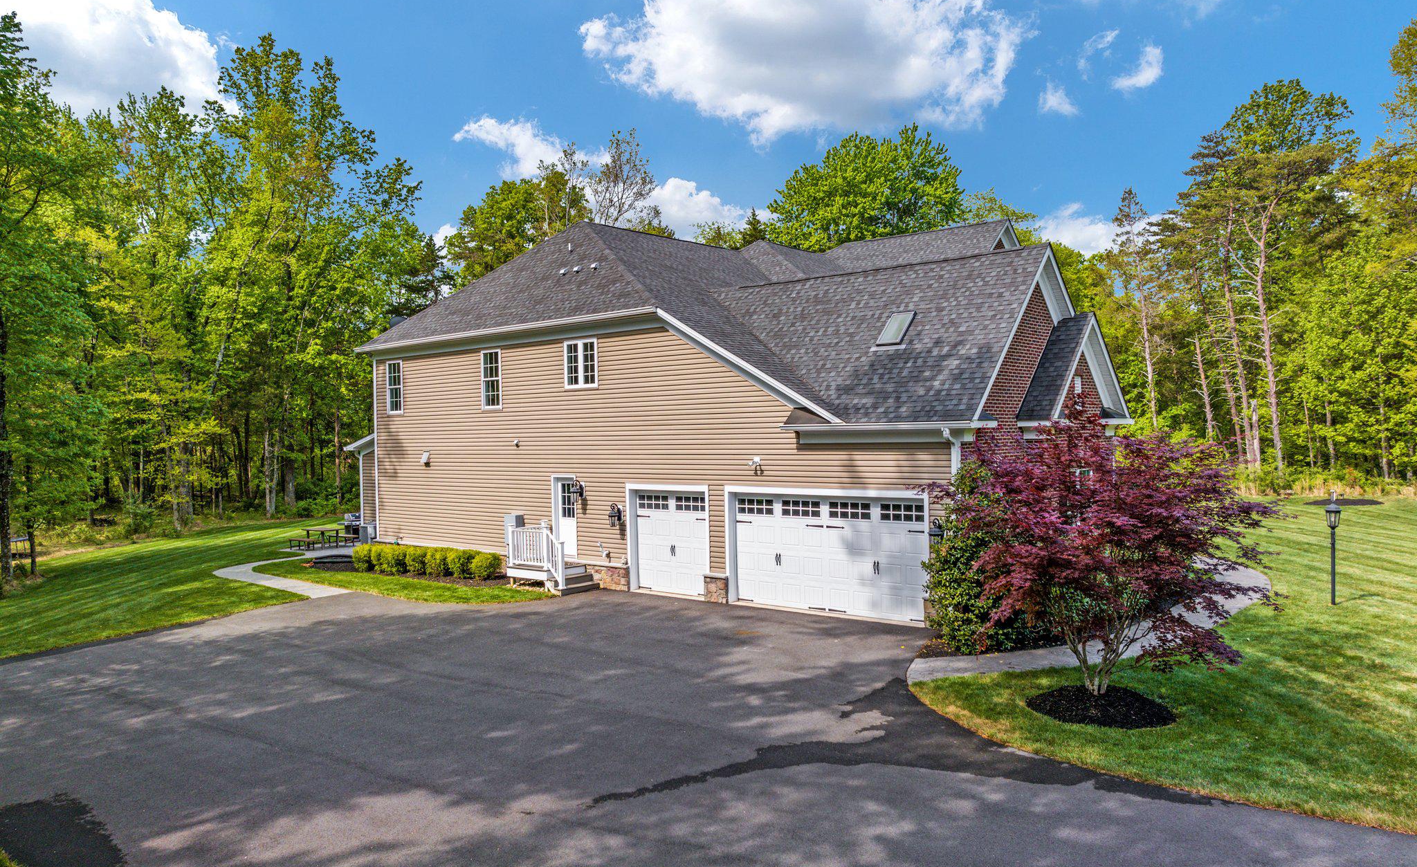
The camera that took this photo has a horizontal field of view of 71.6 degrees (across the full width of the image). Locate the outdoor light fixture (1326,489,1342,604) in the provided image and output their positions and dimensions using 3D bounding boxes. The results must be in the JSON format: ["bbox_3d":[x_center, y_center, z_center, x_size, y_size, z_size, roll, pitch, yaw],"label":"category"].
[{"bbox_3d":[12.841,2.470,20.195,0.330,2.120,0.330,-1,0,0],"label":"outdoor light fixture"}]

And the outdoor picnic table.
[{"bbox_3d":[-14.131,3.838,35.939,1.550,0.720,1.900,-1,0,40],"label":"outdoor picnic table"}]

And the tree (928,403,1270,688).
[{"bbox_3d":[5.653,1.598,14.273,4.800,4.330,4.700,-1,0,0],"label":"tree"}]

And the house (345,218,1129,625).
[{"bbox_3d":[3.315,-2.078,34.428,24.500,11.530,23.750,-1,0,40],"label":"house"}]

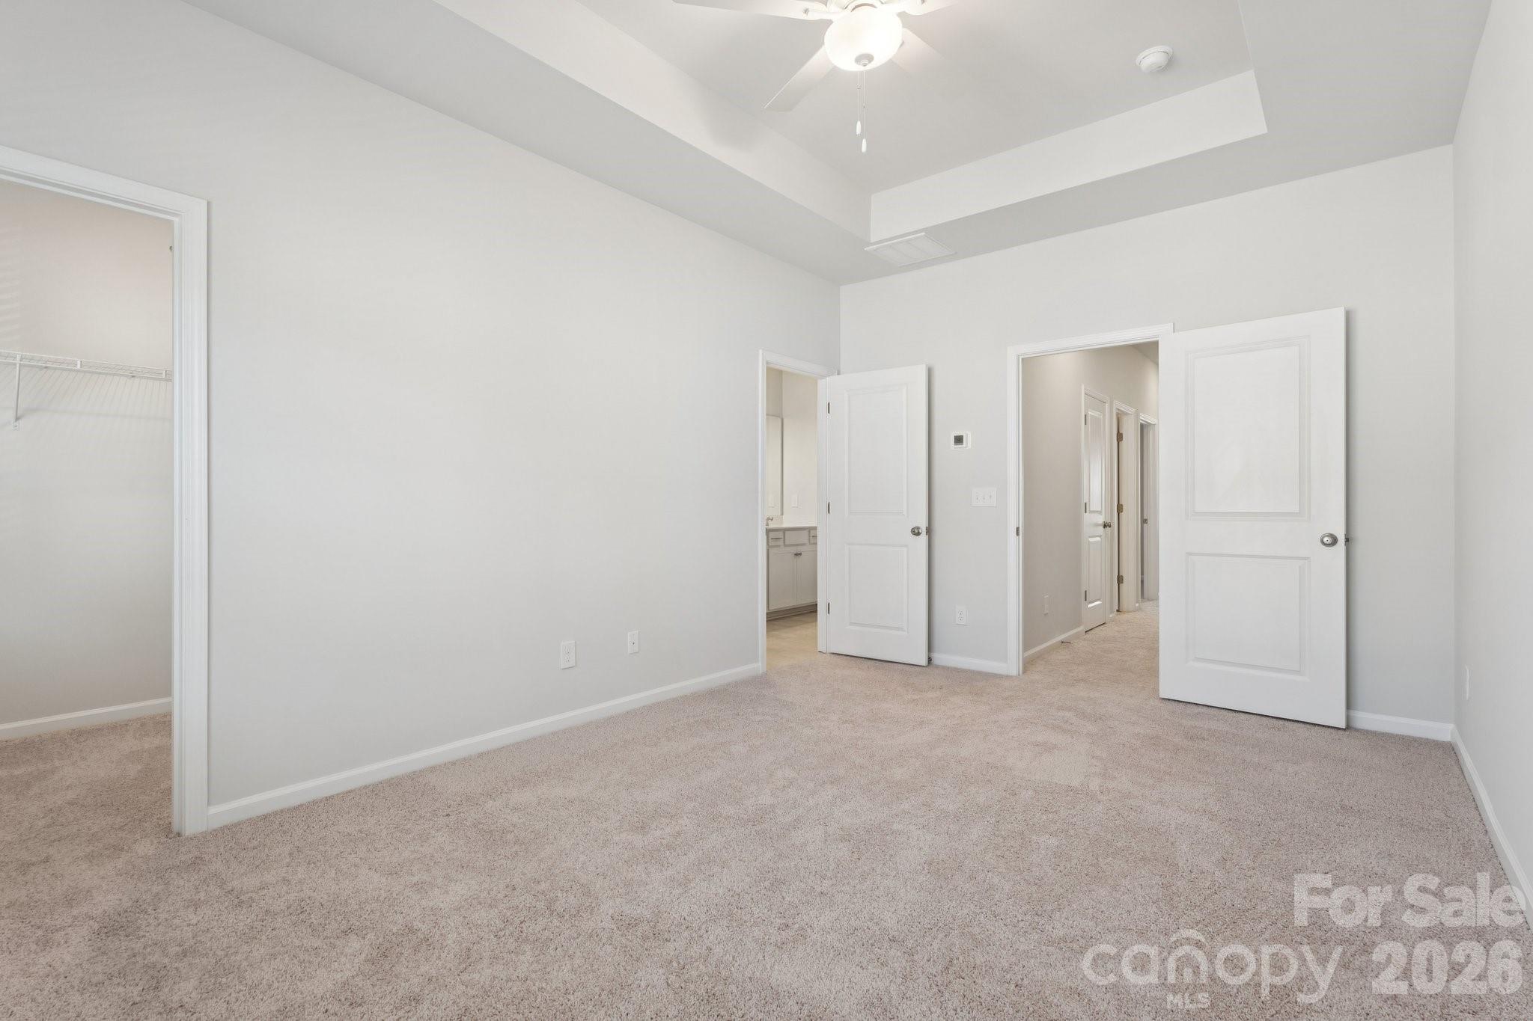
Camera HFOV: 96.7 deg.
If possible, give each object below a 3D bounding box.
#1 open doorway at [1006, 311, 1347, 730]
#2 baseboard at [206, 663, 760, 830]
[{"bbox_3d":[2.175,0.004,3.837,1.670,2.110,0.200,0,0,40],"label":"open doorway"},{"bbox_3d":[-0.955,1.027,3.362,0.017,0.082,2.835,0,0,40],"label":"baseboard"}]

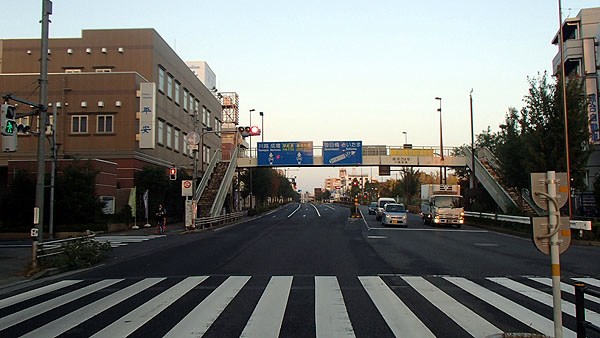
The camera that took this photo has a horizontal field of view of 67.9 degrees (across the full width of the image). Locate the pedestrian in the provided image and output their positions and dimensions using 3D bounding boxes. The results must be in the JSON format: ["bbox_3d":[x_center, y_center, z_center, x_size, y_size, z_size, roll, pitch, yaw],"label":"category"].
[{"bbox_3d":[-6.953,2.529,22.371,0.520,1.530,0.420,0,-4,0],"label":"pedestrian"}]

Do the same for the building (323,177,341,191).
[{"bbox_3d":[21.953,15.683,305.702,12.000,19.000,12.000,0,-4,0],"label":"building"}]

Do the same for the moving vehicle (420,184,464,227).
[{"bbox_3d":[9.505,2.505,30.281,1.970,2.800,4.950,-1,-4,6],"label":"moving vehicle"}]

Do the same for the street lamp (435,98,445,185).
[{"bbox_3d":[13.241,-1.009,42.204,0.850,11.650,0.320,0,-4,0],"label":"street lamp"}]

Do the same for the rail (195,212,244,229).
[{"bbox_3d":[-5.959,3.859,34.817,0.200,0.780,16.500,-1,-4,2],"label":"rail"}]

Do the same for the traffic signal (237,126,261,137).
[{"bbox_3d":[-3.103,-2.304,27.377,1.350,0.520,0.420,-1,-4,2],"label":"traffic signal"}]

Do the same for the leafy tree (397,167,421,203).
[{"bbox_3d":[16.508,2.802,67.487,4.200,7.300,4.200,-1,-4,2],"label":"leafy tree"}]

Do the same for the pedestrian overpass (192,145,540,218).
[{"bbox_3d":[4.827,0.906,38.309,25.300,7.000,13.800,-1,-4,2],"label":"pedestrian overpass"}]

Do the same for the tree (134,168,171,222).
[{"bbox_3d":[-10.045,1.816,30.451,2.300,3.950,2.300,0,-4,0],"label":"tree"}]

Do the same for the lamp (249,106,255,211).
[{"bbox_3d":[-5.511,-0.819,50.422,0.750,12.200,0.350,-1,-4,2],"label":"lamp"}]

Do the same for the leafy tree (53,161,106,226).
[{"bbox_3d":[-12.670,1.627,25.876,2.900,4.100,2.900,-1,-4,2],"label":"leafy tree"}]

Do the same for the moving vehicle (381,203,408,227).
[{"bbox_3d":[6.333,3.118,30.038,1.500,1.530,3.400,-1,-4,6],"label":"moving vehicle"}]

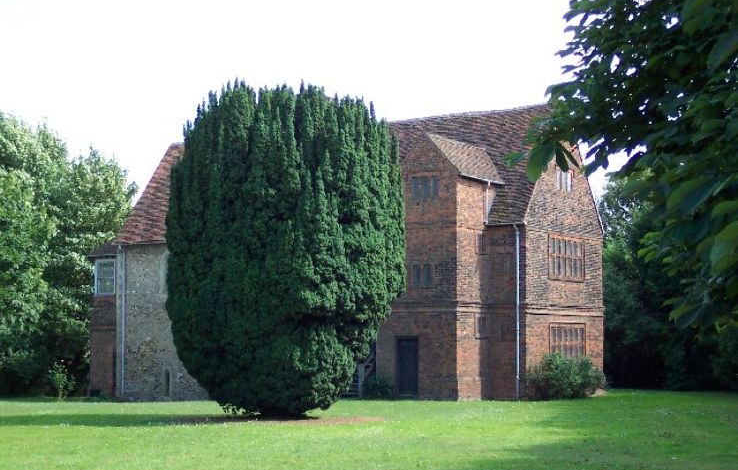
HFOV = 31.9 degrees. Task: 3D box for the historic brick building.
[{"bbox_3d":[-2.114,0.896,48.374,20.192,10.148,7.739,-3,-5,34],"label":"historic brick building"}]

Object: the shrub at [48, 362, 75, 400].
[{"bbox_3d":[-11.072,5.239,46.500,0.950,1.380,0.900,0,-4,0],"label":"shrub"}]

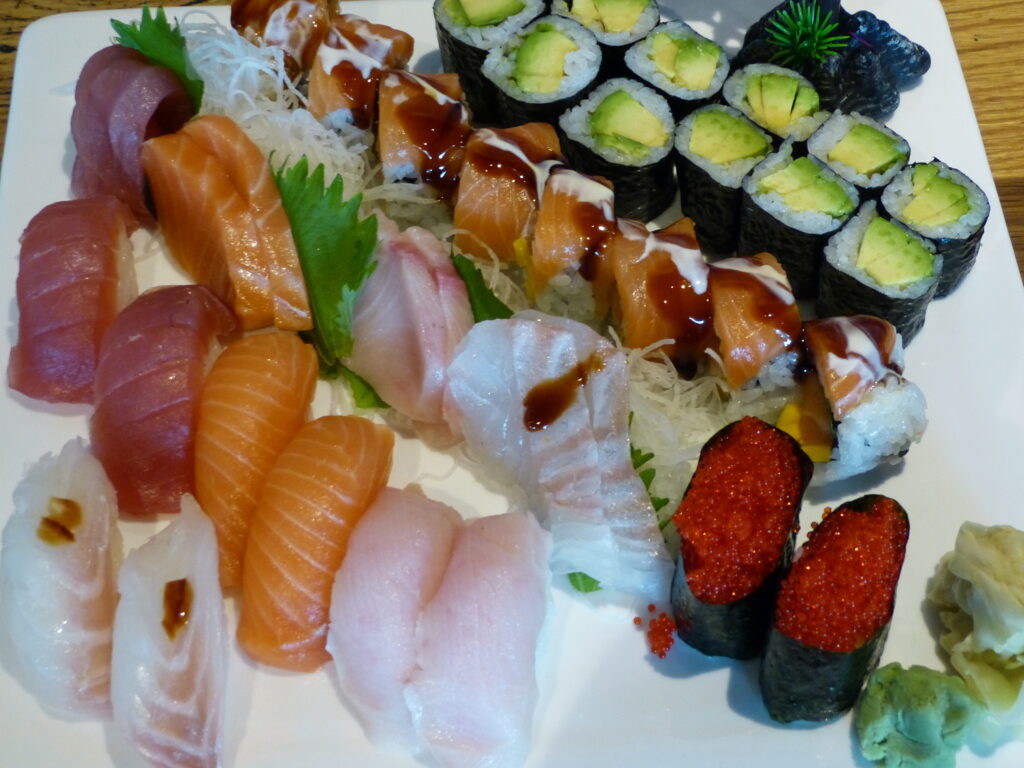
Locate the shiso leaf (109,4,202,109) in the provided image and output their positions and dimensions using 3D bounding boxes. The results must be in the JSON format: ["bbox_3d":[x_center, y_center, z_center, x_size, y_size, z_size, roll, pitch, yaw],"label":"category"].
[{"bbox_3d":[-0.097,-0.085,0.565,0.036,0.040,0.010,25,18,17],"label":"shiso leaf"}]

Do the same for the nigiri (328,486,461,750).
[{"bbox_3d":[-0.027,0.054,0.473,0.029,0.029,0.066,3,54,2],"label":"nigiri"}]

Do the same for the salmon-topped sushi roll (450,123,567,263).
[{"bbox_3d":[-0.001,-0.049,0.556,0.024,0.030,0.030,16,53,12],"label":"salmon-topped sushi roll"}]

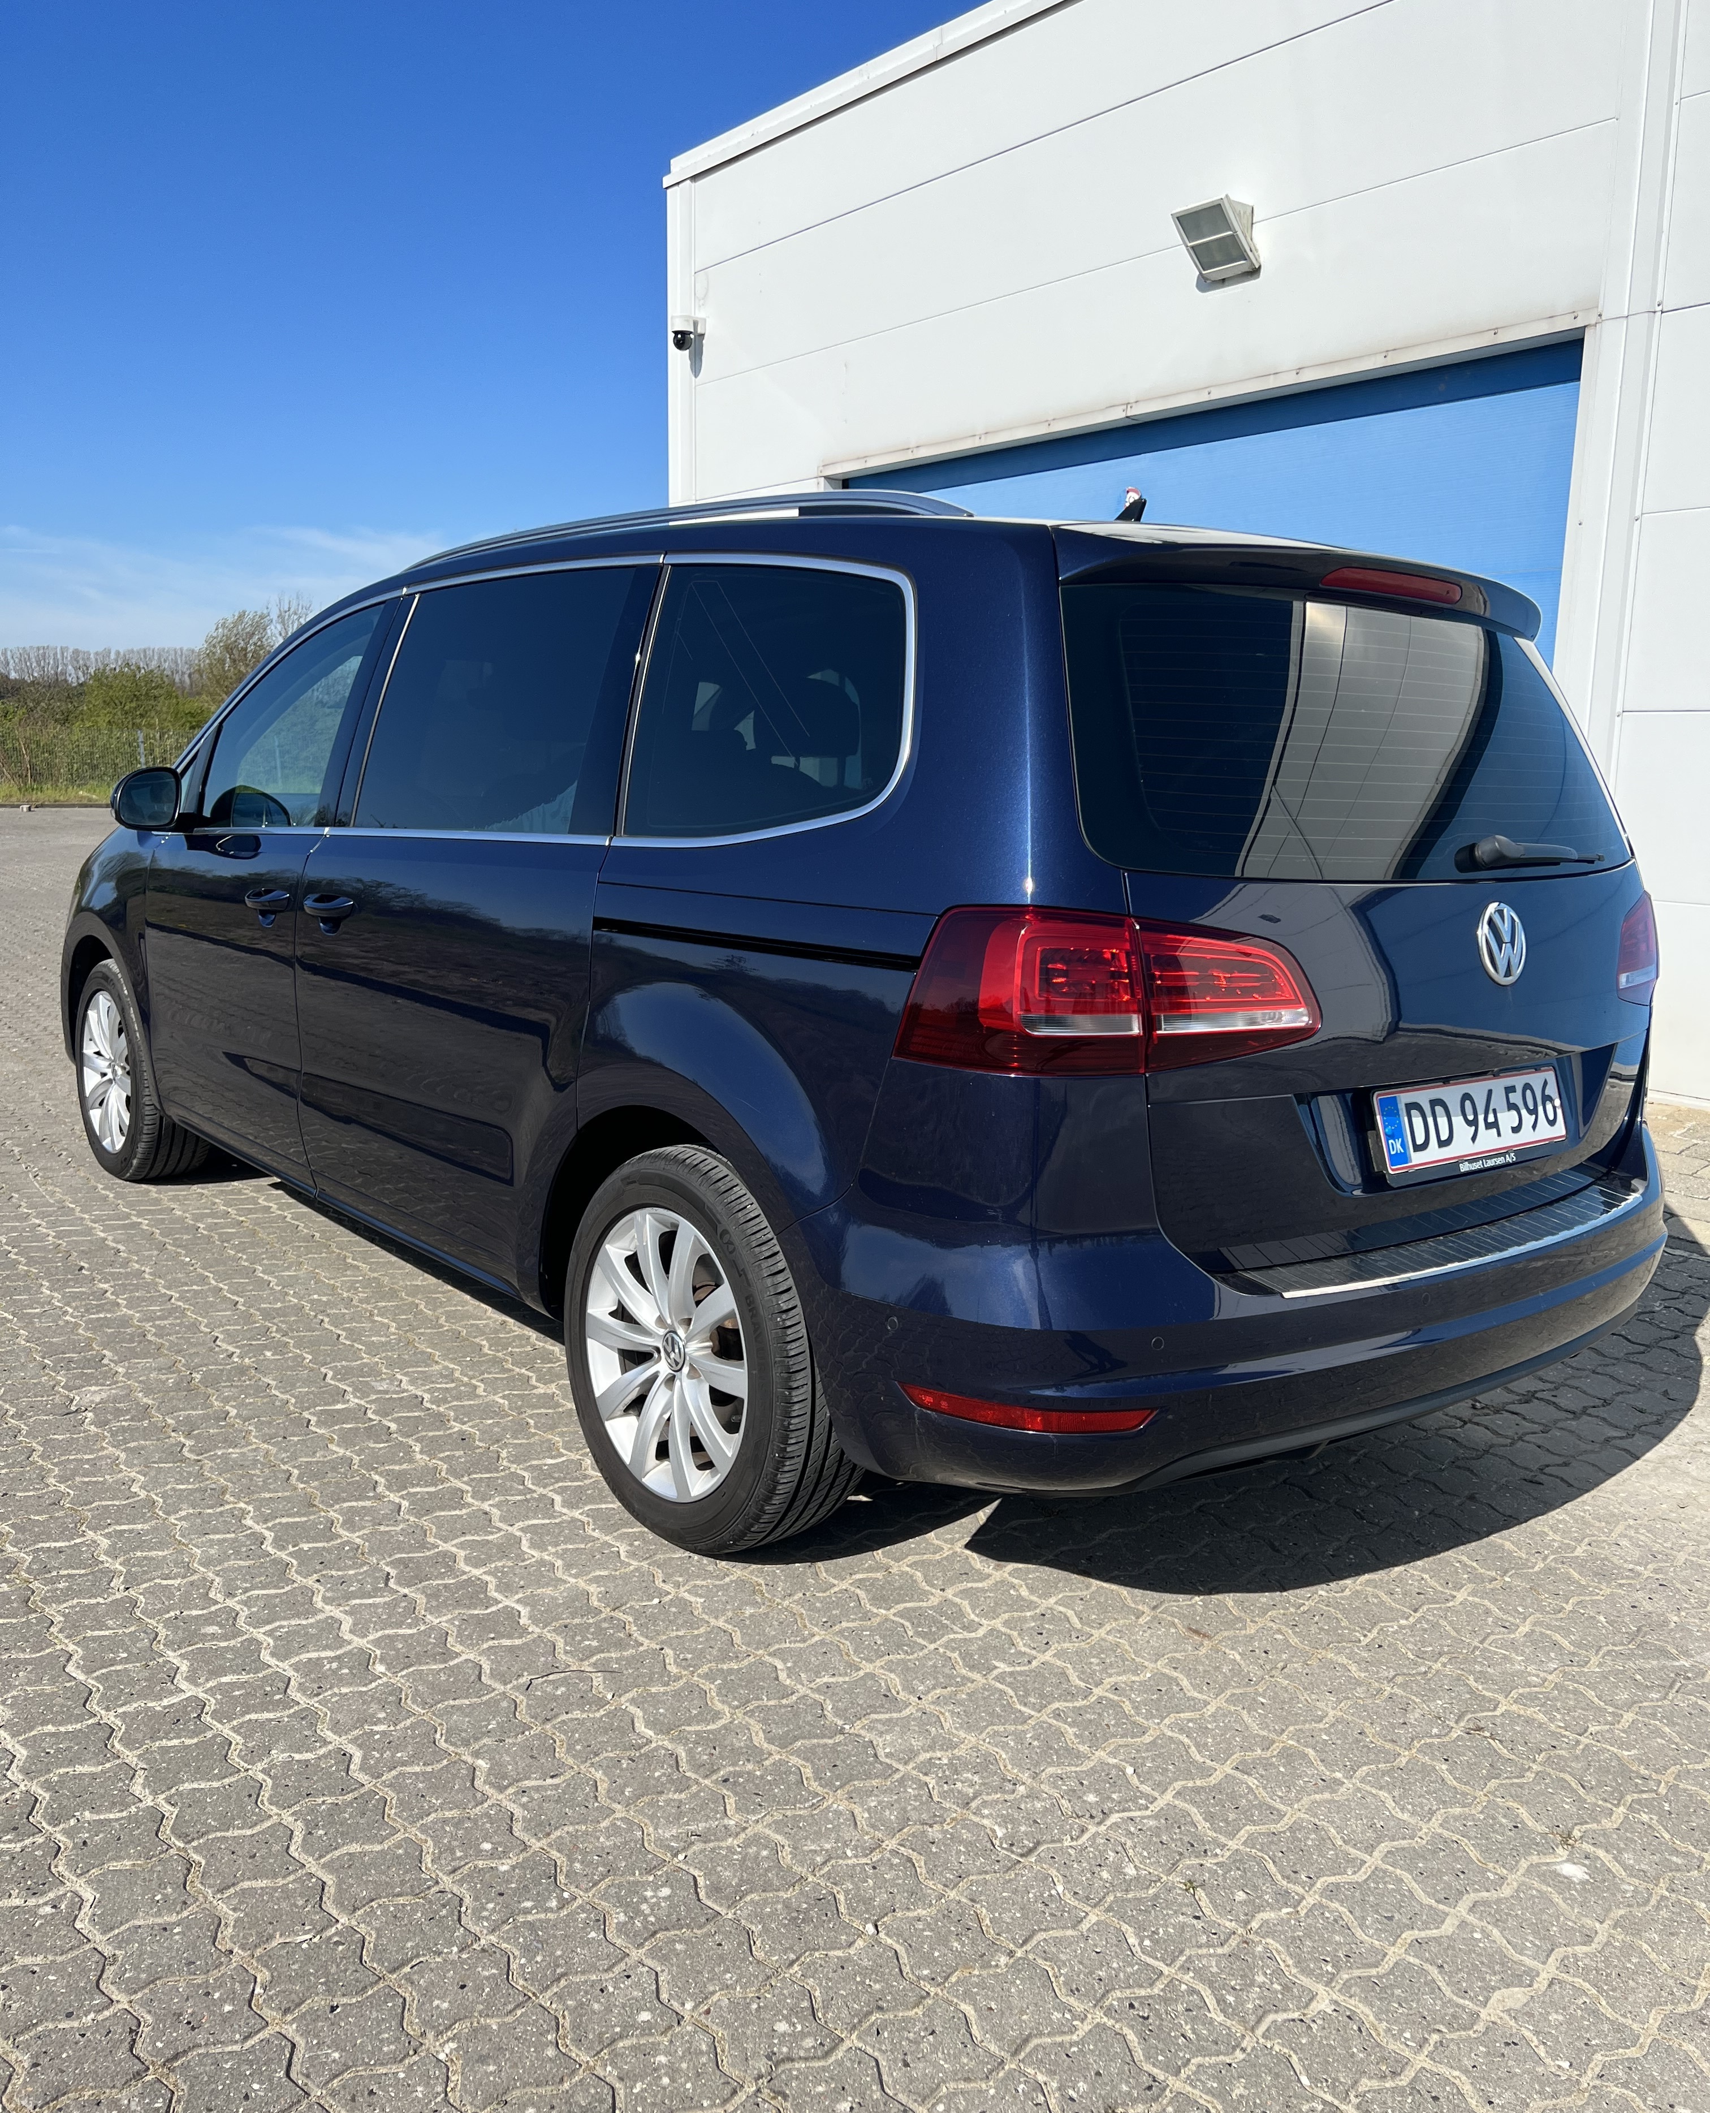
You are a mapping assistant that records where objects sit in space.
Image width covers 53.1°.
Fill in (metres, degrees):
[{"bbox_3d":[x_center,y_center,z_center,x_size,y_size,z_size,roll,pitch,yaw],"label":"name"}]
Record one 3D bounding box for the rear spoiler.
[{"bbox_3d":[0.782,-0.741,2.704,1.290,0.125,0.280,-6,12,-40],"label":"rear spoiler"}]

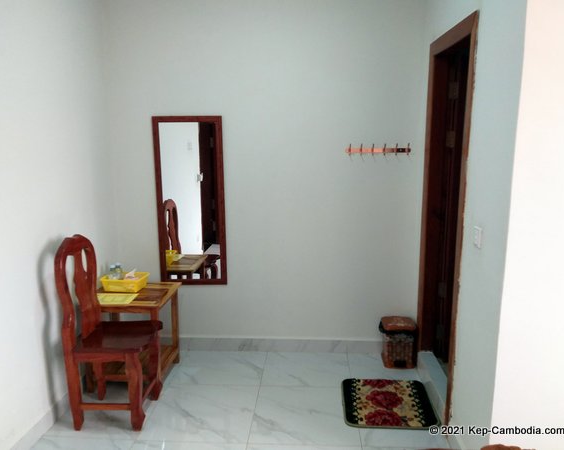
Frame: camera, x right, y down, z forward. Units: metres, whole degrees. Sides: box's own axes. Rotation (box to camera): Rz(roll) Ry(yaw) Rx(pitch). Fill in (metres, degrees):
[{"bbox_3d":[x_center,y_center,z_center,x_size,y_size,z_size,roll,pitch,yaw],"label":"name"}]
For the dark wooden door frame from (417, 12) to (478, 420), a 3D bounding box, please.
[{"bbox_3d":[0.911,0.036,2.480,0.106,2.068,0.815,0,12,4],"label":"dark wooden door frame"}]

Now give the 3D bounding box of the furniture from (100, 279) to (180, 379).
[{"bbox_3d":[-0.986,0.737,3.011,0.538,0.587,0.465,0,12,5],"label":"furniture"}]

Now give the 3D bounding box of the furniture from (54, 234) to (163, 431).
[{"bbox_3d":[-0.943,0.594,2.537,0.448,1.064,0.359,0,12,4],"label":"furniture"}]

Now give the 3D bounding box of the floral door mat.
[{"bbox_3d":[0.632,1.060,2.713,0.520,0.013,0.497,0,12,5],"label":"floral door mat"}]

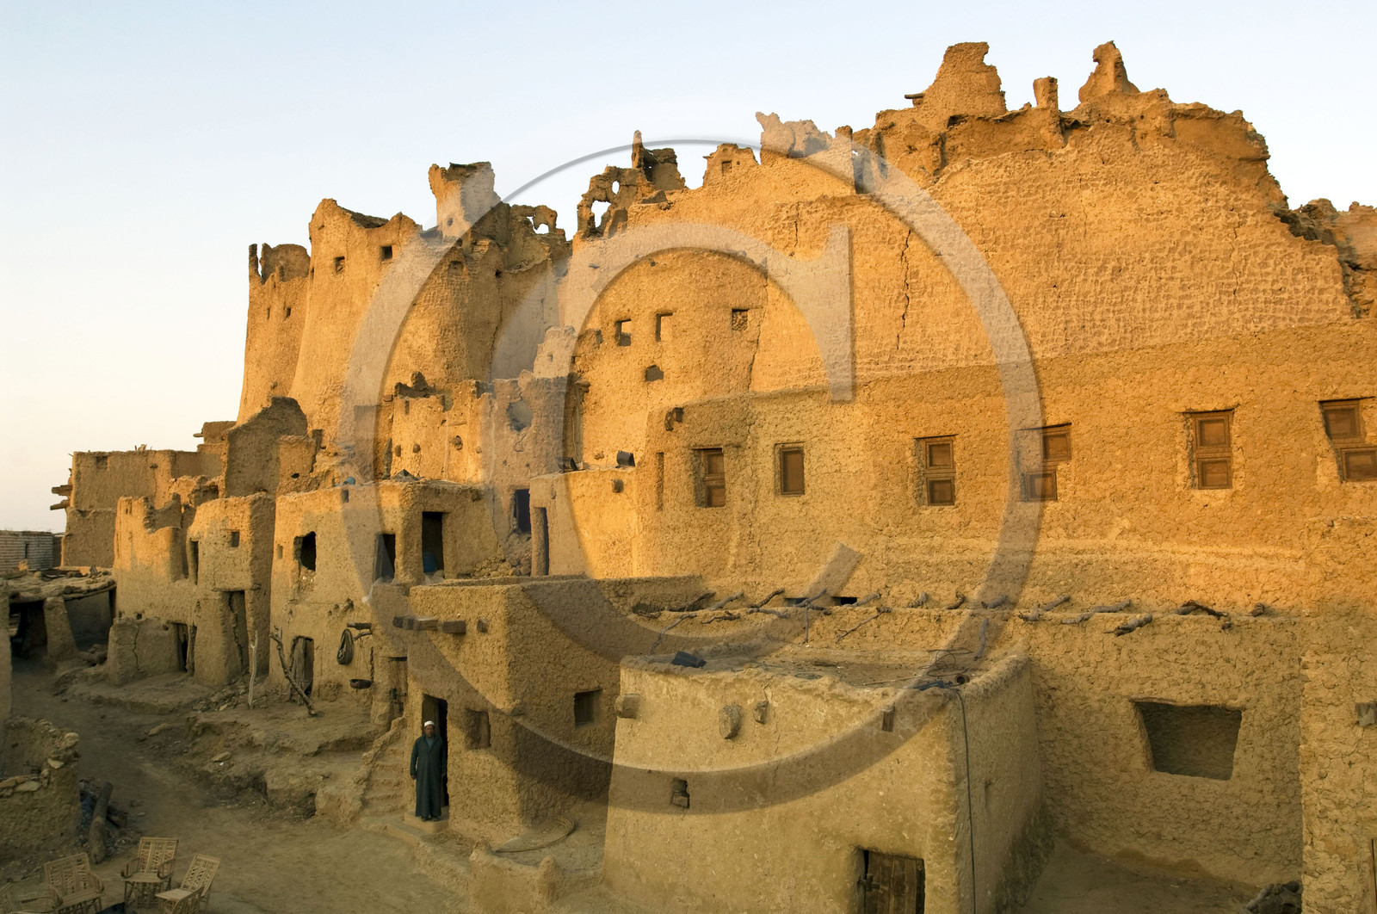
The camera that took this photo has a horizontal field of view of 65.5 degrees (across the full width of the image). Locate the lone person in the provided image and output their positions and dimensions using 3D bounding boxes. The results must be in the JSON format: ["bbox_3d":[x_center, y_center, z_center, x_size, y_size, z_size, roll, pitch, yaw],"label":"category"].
[{"bbox_3d":[-4.643,5.576,19.100,0.580,1.740,0.400,0,-5,-5],"label":"lone person"}]

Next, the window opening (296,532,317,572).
[{"bbox_3d":[-9.283,2.314,26.000,0.720,0.980,0.220,-5,-6,43],"label":"window opening"}]

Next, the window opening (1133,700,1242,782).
[{"bbox_3d":[7.249,4.115,15.500,1.330,1.050,0.300,-3,-5,30],"label":"window opening"}]

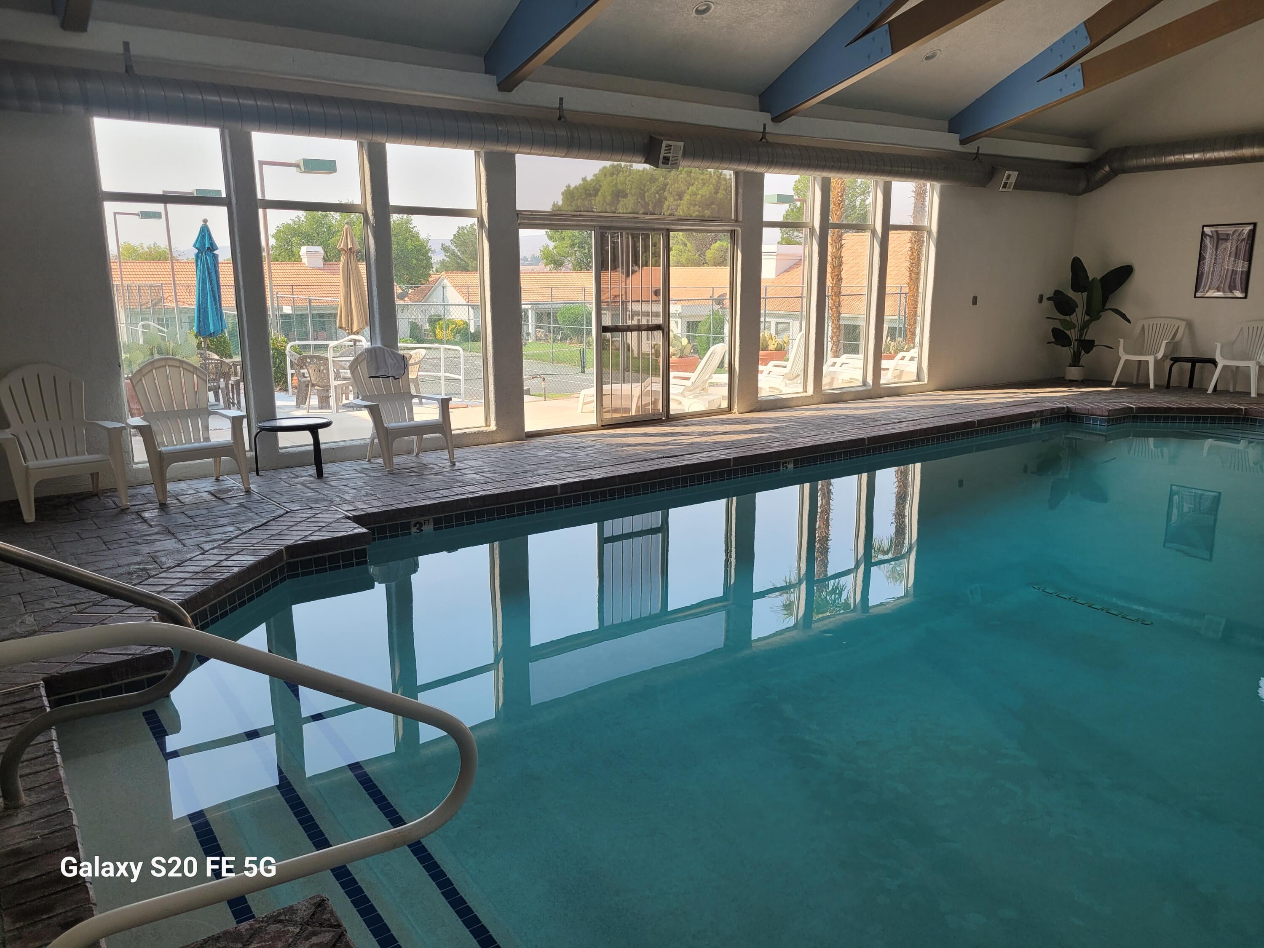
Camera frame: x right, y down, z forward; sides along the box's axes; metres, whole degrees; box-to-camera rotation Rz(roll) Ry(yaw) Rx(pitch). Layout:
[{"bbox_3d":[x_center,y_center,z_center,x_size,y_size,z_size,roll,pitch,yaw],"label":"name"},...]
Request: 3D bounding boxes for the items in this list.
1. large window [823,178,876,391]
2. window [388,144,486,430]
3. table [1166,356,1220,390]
[{"bbox_3d":[2.541,-2.238,11.249,0.861,2.431,0.110,-9,15,-35],"label":"large window"},{"bbox_3d":[-1.667,-1.559,8.249,0.889,2.432,0.122,-9,15,-35],"label":"window"},{"bbox_3d":[7.381,-1.302,12.501,0.562,0.395,0.562,-9,15,-35],"label":"table"}]

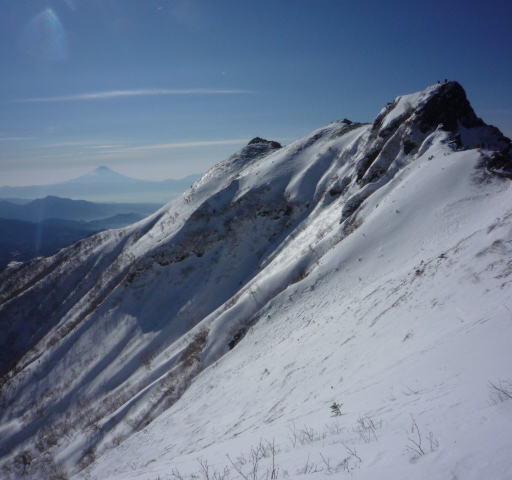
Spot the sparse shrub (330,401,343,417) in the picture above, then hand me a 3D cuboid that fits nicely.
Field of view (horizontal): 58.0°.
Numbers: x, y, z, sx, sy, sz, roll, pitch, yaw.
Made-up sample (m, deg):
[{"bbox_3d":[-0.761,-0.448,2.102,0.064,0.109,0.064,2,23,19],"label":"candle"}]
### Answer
[{"bbox_3d":[1.567,3.281,9.000,0.230,0.300,0.220,-1,9,10],"label":"sparse shrub"}]

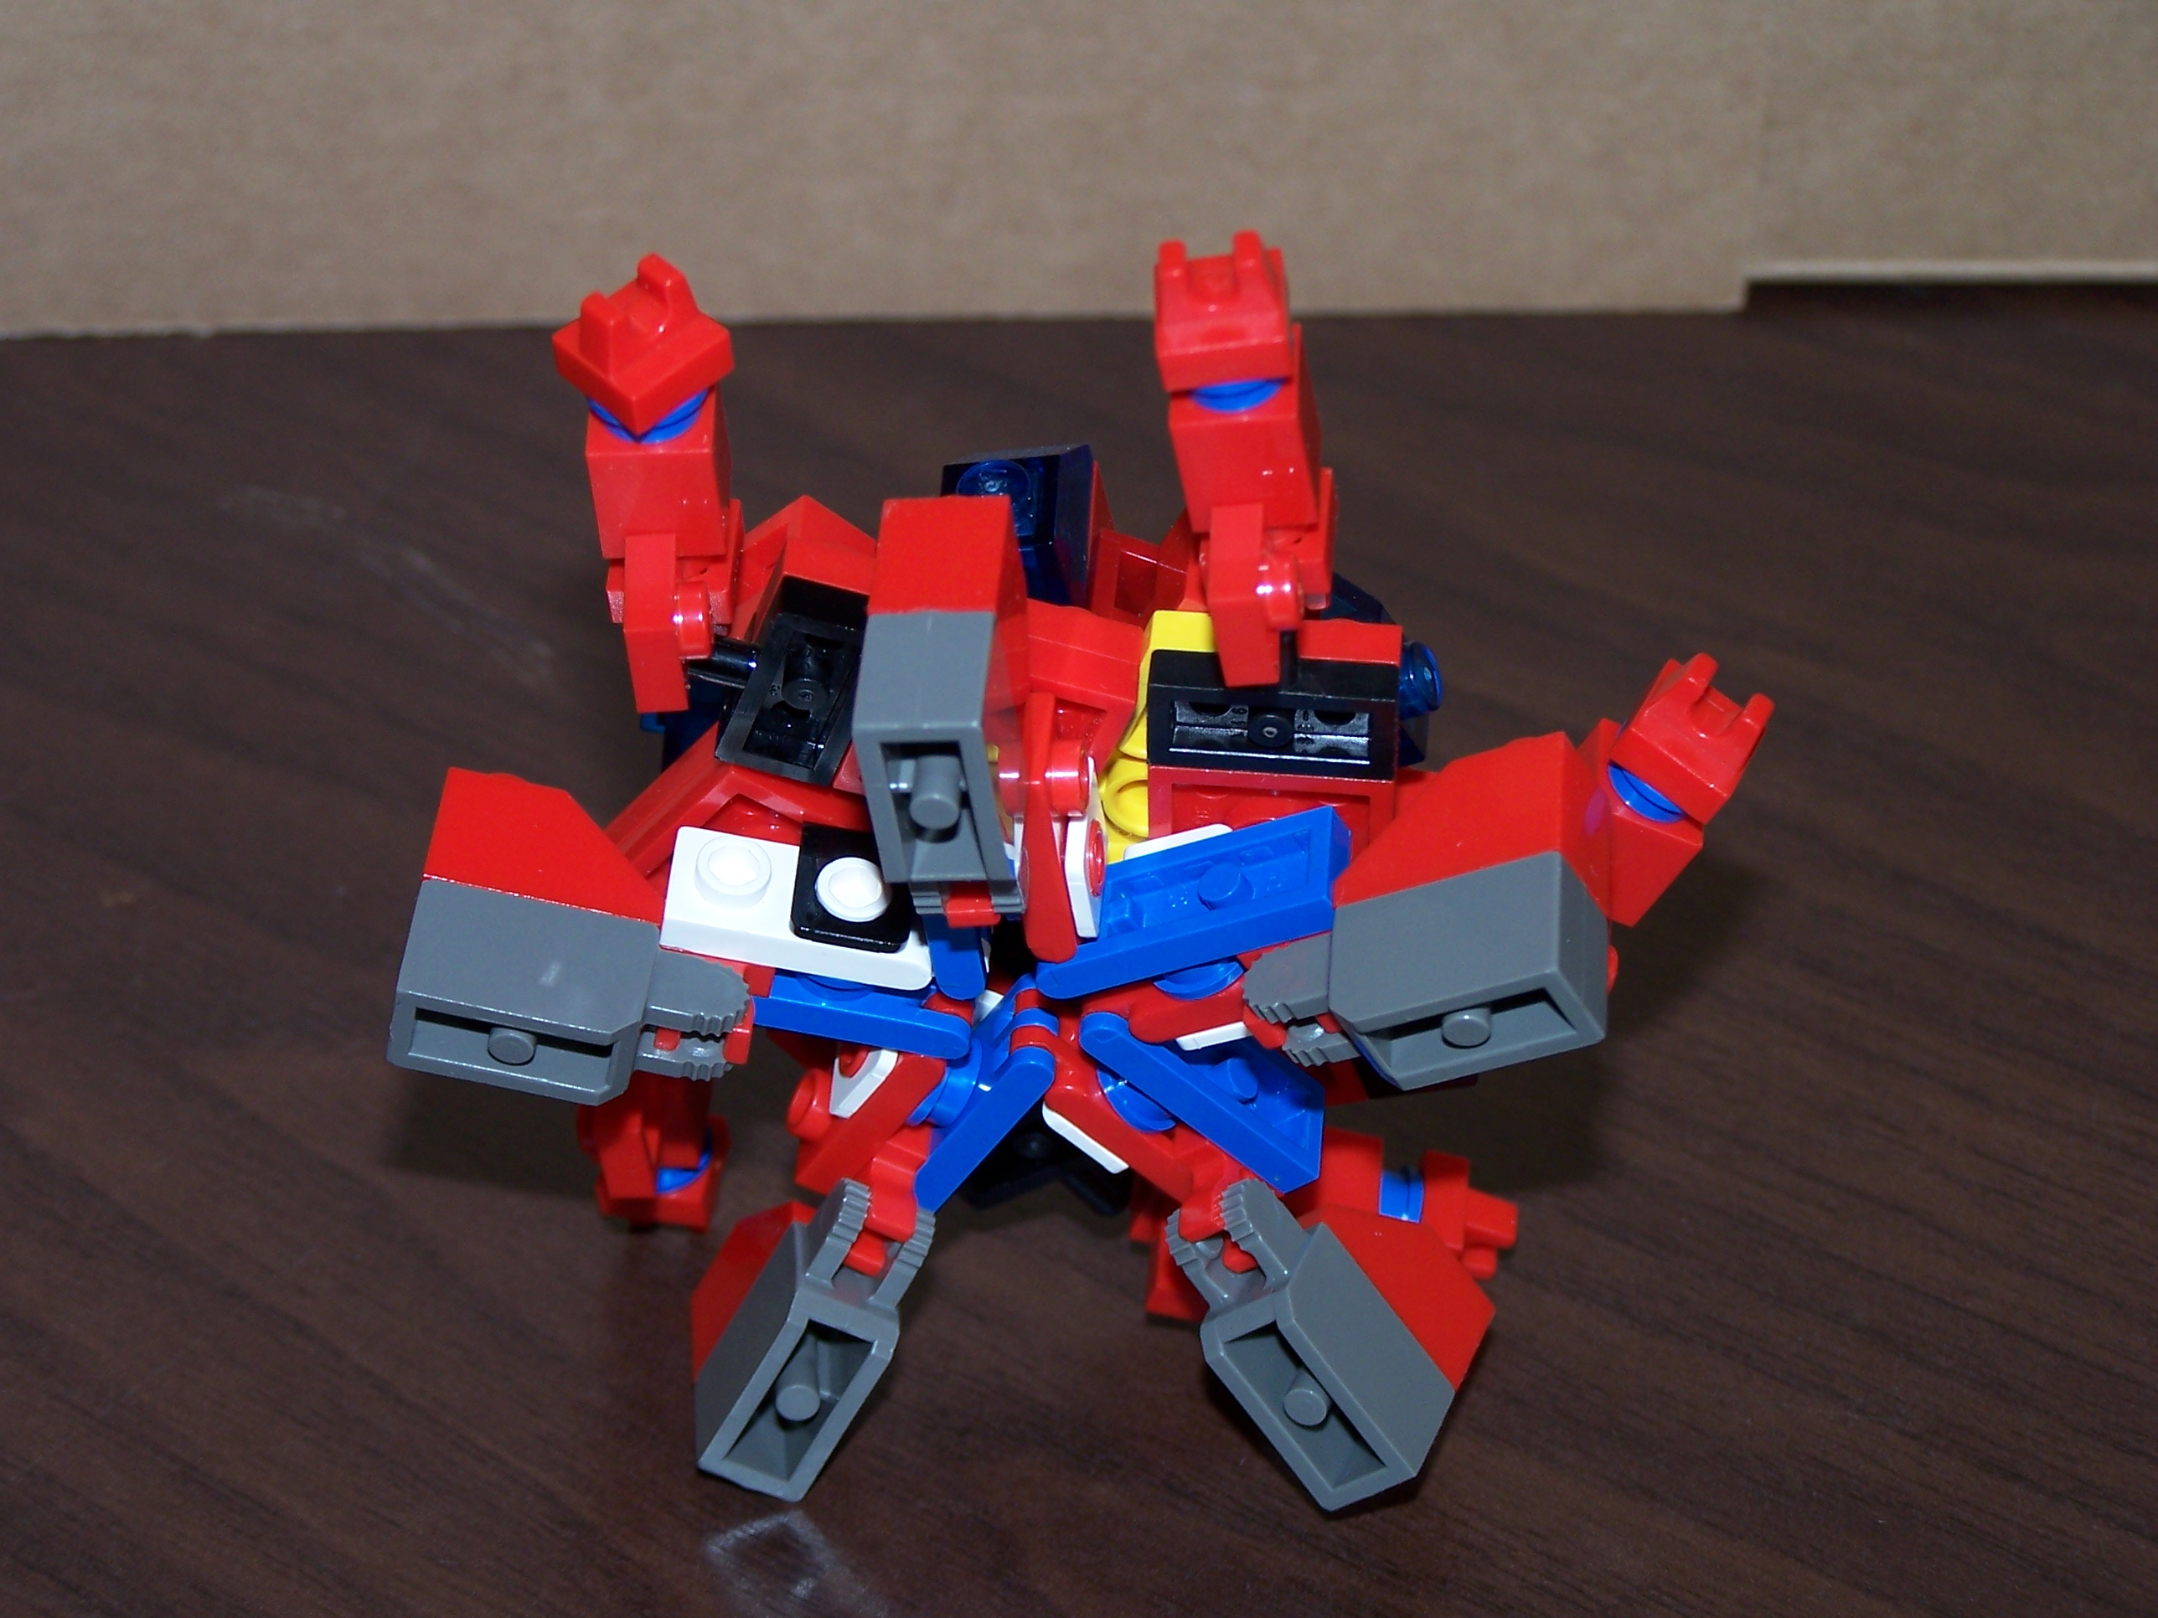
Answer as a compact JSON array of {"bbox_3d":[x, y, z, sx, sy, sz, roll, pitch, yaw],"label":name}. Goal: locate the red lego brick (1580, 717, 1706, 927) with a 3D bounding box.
[{"bbox_3d":[0.037,0.001,0.397,0.008,0.010,0.008,21,47,-14],"label":"red lego brick"}]

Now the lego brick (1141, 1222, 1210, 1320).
[{"bbox_3d":[0.008,0.033,0.423,0.008,0.008,0.008,0,9,0],"label":"lego brick"}]

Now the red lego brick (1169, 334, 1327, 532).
[{"bbox_3d":[0.010,-0.024,0.360,0.008,0.010,0.008,-4,50,9],"label":"red lego brick"}]

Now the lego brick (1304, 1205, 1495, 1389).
[{"bbox_3d":[0.021,0.033,0.413,0.008,0.016,0.010,-28,17,35],"label":"lego brick"}]

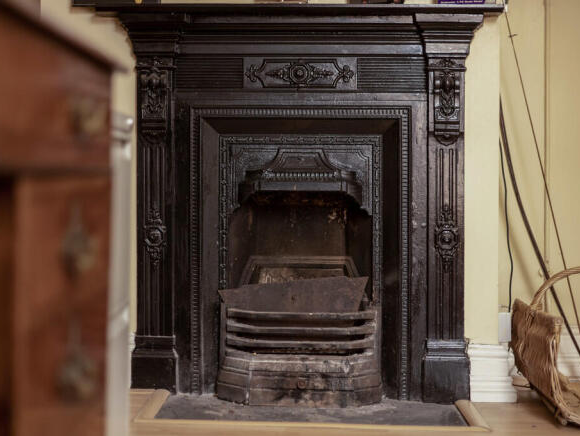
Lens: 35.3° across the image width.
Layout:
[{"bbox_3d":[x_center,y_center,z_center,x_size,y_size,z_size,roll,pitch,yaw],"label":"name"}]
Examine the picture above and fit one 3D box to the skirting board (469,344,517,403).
[{"bbox_3d":[0.597,0.459,2.700,0.147,0.169,0.047,0,2,2],"label":"skirting board"}]

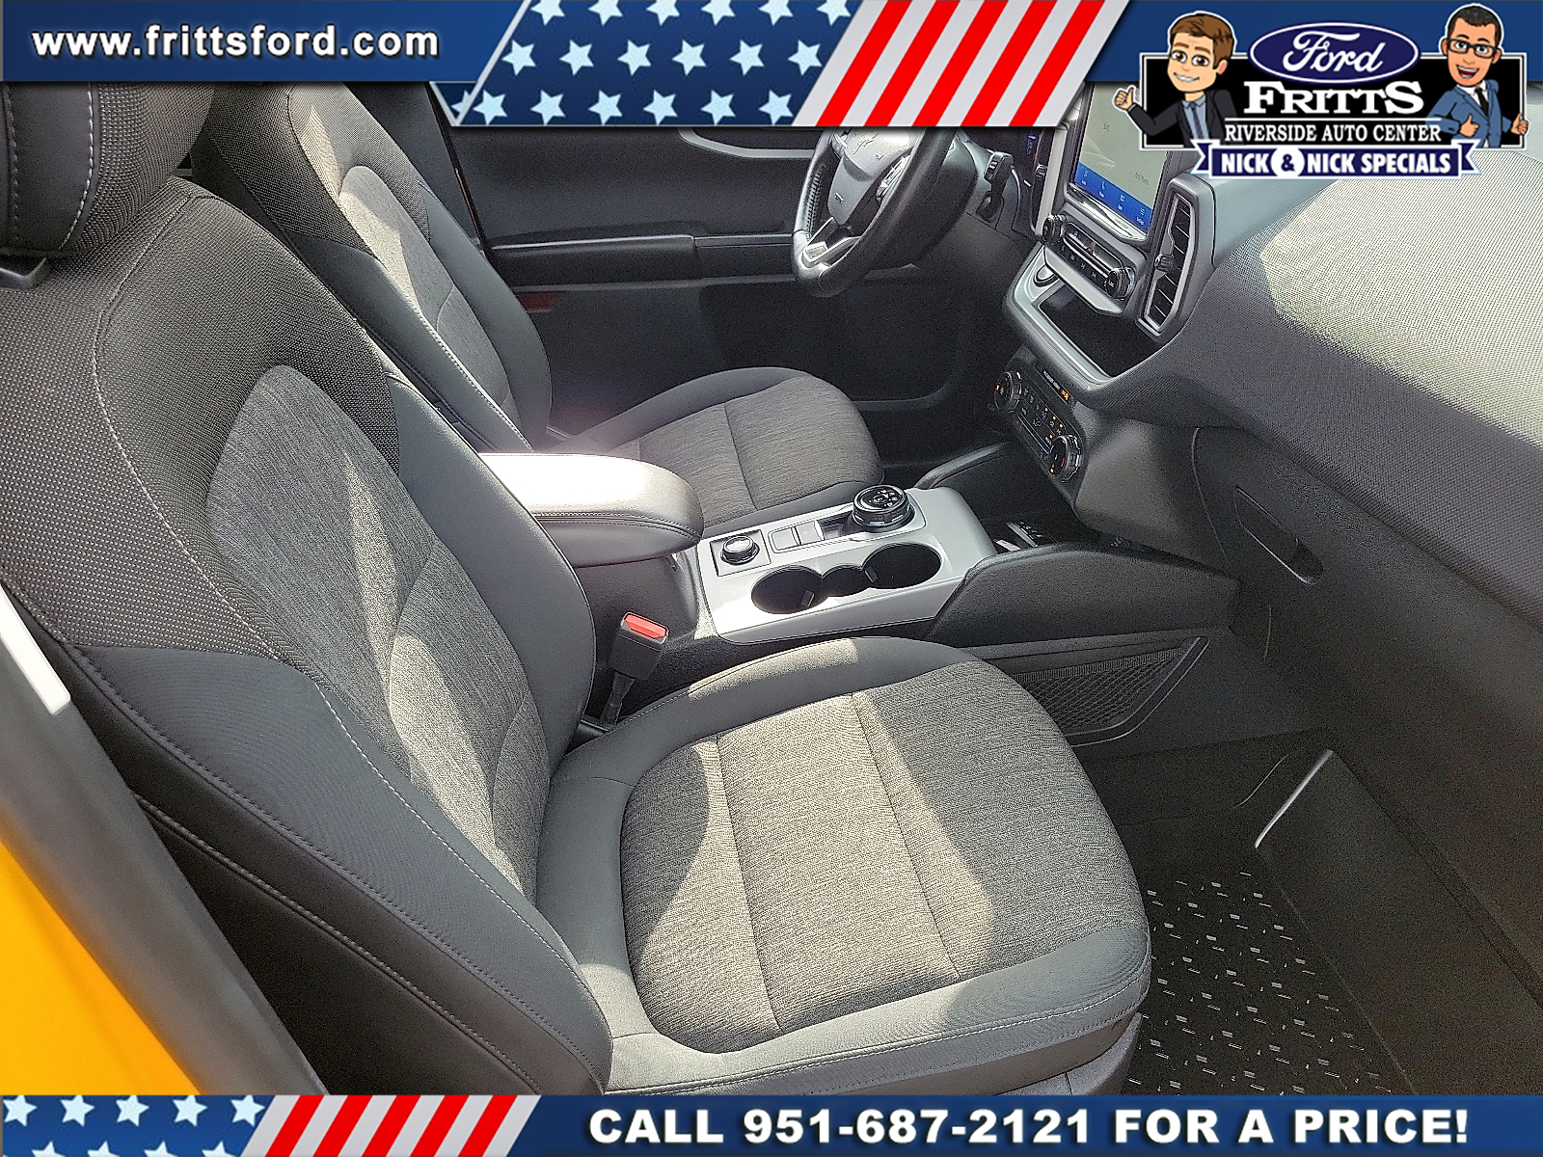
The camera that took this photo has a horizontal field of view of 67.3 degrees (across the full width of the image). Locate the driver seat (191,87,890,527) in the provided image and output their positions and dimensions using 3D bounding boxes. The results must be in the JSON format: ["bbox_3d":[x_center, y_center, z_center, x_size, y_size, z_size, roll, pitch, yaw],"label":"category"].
[{"bbox_3d":[-0.262,-0.321,1.407,0.820,0.950,0.520,-5,32,-9],"label":"driver seat"}]

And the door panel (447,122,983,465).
[{"bbox_3d":[-0.057,-0.486,1.768,0.870,0.610,0.130,-5,33,-9],"label":"door panel"}]

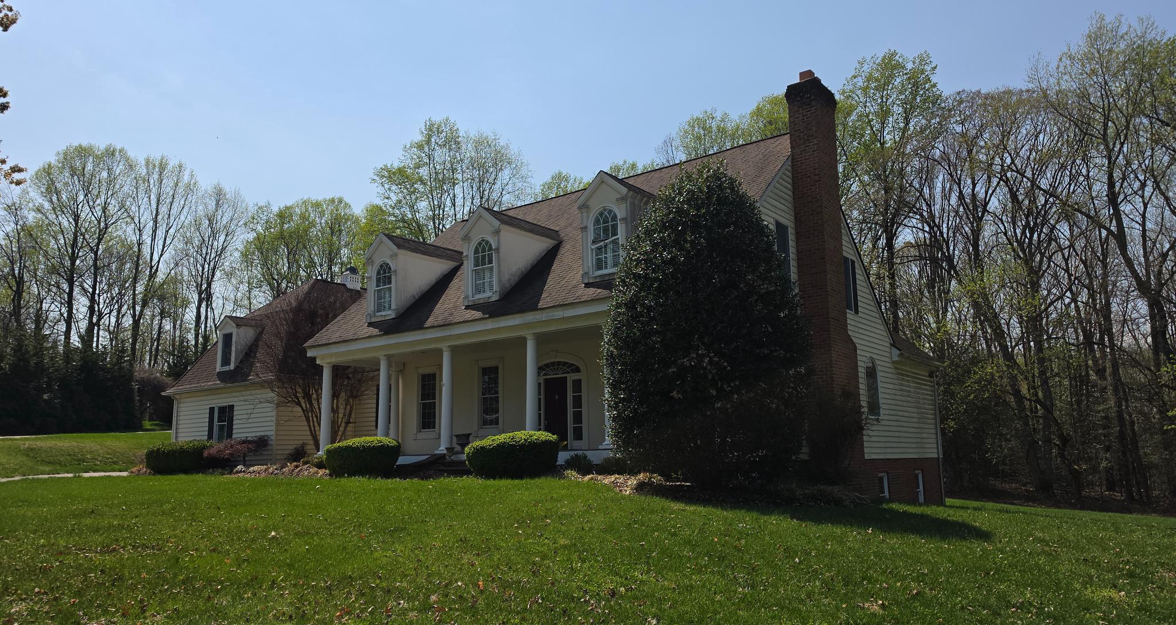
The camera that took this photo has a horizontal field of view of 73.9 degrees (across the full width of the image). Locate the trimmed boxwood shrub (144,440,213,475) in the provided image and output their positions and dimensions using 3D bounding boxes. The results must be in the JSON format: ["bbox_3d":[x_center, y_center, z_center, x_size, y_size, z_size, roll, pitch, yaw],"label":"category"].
[{"bbox_3d":[-14.701,5.197,28.066,2.250,1.200,1.950,-9,-13,37],"label":"trimmed boxwood shrub"}]

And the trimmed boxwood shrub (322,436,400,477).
[{"bbox_3d":[-5.718,3.649,19.770,1.850,1.070,1.750,-9,-13,37],"label":"trimmed boxwood shrub"}]

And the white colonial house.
[{"bbox_3d":[-2.351,1.360,29.605,26.300,11.650,16.950,-9,-13,37],"label":"white colonial house"}]

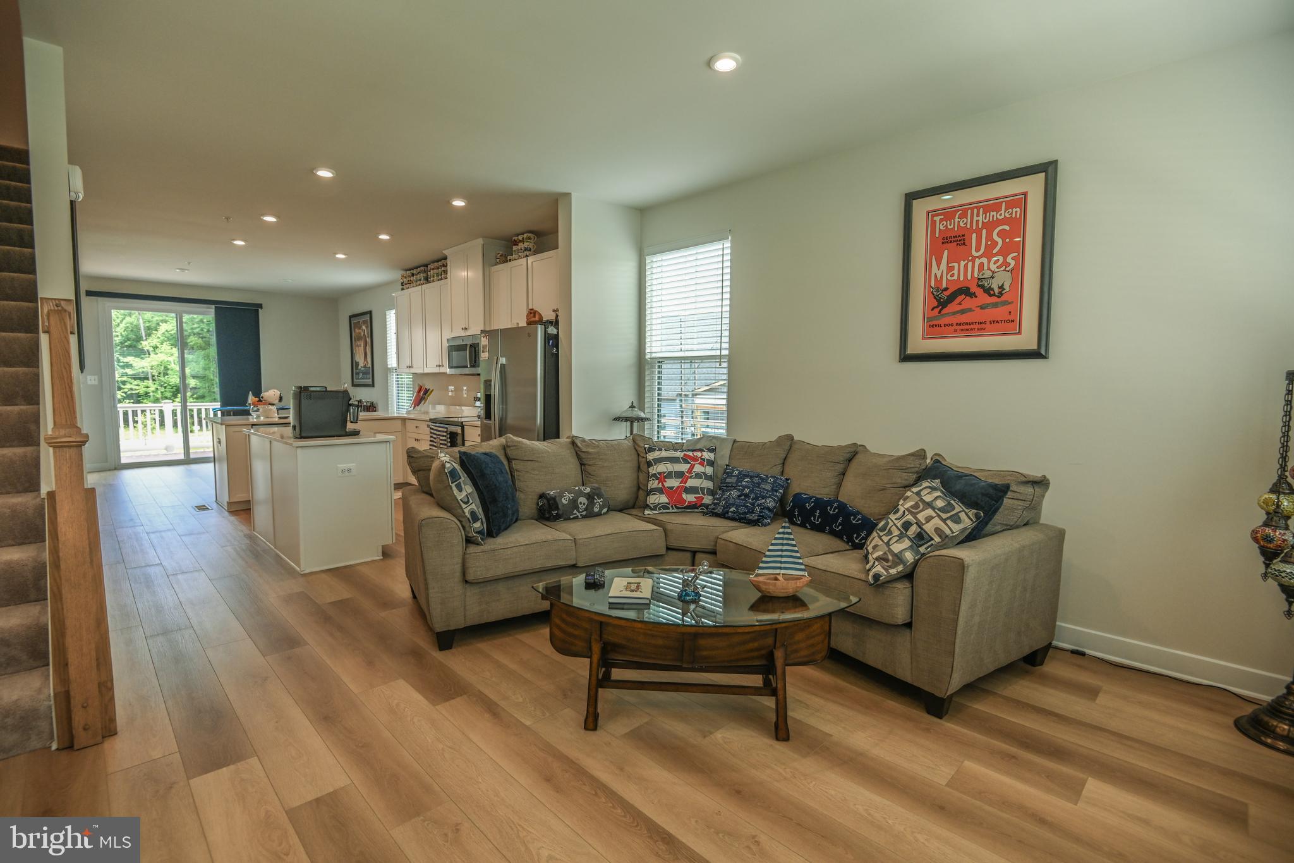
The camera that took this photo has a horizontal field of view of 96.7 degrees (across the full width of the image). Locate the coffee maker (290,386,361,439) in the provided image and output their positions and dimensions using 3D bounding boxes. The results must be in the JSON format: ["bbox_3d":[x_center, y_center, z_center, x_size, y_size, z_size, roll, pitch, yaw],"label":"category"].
[{"bbox_3d":[-2.423,-0.151,4.351,0.250,0.370,0.435,5,7,45],"label":"coffee maker"}]

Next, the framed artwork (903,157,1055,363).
[{"bbox_3d":[1.745,-0.862,3.088,0.728,0.956,0.030,5,7,45],"label":"framed artwork"}]

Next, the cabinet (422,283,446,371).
[{"bbox_3d":[-2.430,-1.249,7.021,0.630,1.055,0.329,5,7,45],"label":"cabinet"}]

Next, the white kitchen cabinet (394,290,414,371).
[{"bbox_3d":[-3.089,-1.309,7.674,0.410,1.050,0.329,5,7,45],"label":"white kitchen cabinet"}]

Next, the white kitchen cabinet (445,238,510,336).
[{"bbox_3d":[-1.878,-1.544,6.435,0.860,0.960,0.397,5,6,45],"label":"white kitchen cabinet"}]

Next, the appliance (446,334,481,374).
[{"bbox_3d":[-1.907,-0.850,6.508,0.760,0.405,0.390,5,6,45],"label":"appliance"}]

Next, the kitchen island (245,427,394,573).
[{"bbox_3d":[-2.661,0.453,4.633,1.570,0.910,0.675,5,6,45],"label":"kitchen island"}]

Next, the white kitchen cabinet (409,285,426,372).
[{"bbox_3d":[-2.798,-1.281,7.386,0.410,1.055,0.329,5,7,45],"label":"white kitchen cabinet"}]

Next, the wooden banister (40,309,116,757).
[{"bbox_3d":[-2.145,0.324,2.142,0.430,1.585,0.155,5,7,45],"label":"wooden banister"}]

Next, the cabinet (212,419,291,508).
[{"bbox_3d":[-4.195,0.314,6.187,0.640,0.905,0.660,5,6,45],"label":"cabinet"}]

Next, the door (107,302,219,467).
[{"bbox_3d":[-7.101,-0.670,8.787,0.120,2.410,1.580,5,6,45],"label":"door"}]

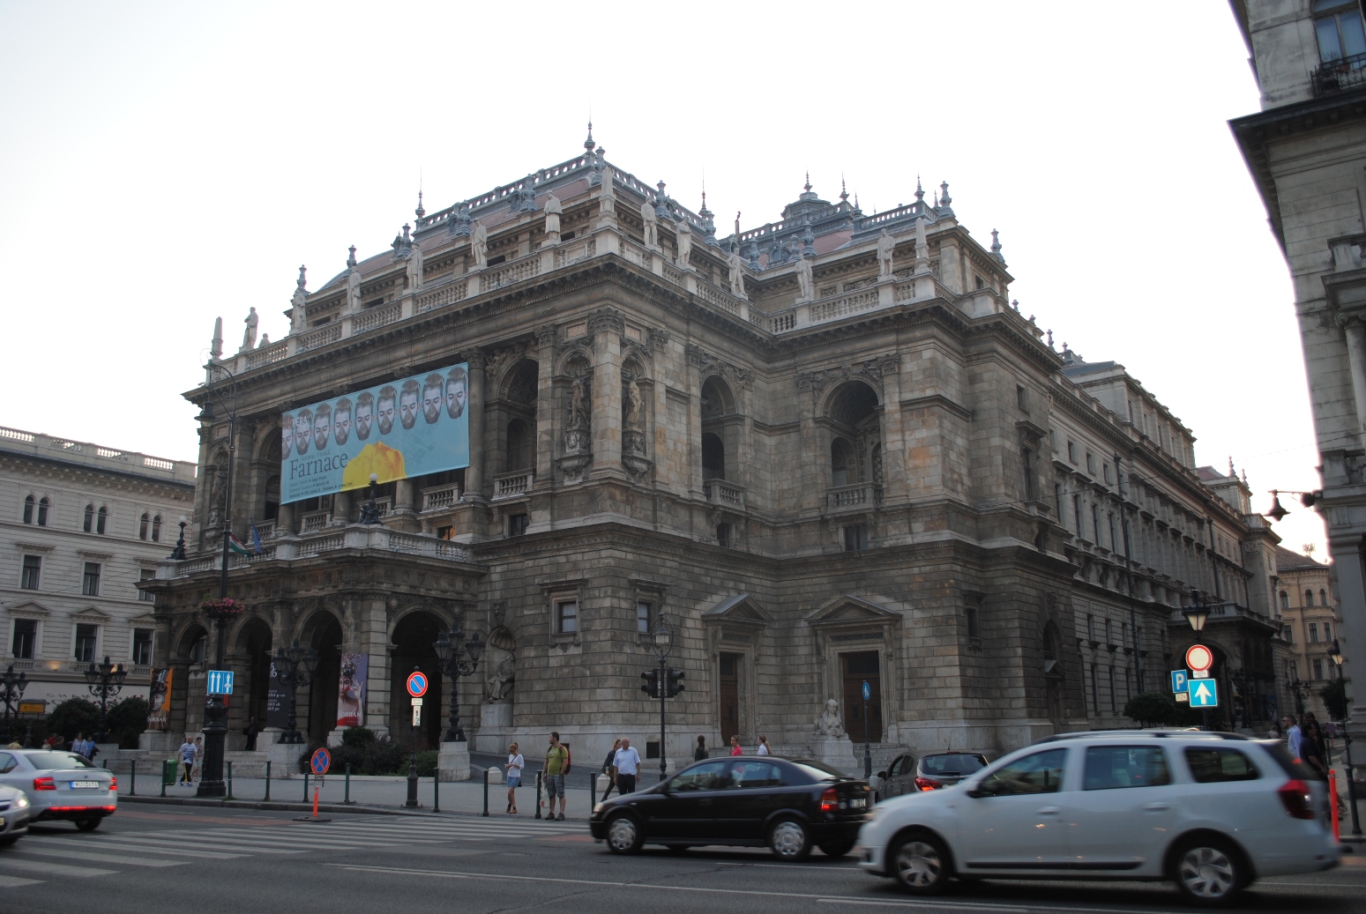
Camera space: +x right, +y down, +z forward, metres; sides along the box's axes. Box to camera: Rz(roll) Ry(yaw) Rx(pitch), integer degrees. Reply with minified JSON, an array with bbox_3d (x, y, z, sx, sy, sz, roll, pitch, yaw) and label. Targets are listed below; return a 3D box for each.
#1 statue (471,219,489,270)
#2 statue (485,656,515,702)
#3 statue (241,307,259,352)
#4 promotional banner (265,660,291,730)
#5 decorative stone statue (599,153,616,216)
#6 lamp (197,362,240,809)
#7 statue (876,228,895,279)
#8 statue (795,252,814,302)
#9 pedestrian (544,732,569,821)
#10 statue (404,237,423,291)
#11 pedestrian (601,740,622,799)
[{"bbox_3d":[-11.437,-11.972,64.111,0.880,2.780,0.720,-11,-17,34],"label":"statue"},{"bbox_3d":[-8.744,10.601,54.446,1.050,2.250,1.150,-10,-17,34],"label":"statue"},{"bbox_3d":[-28.282,-8.356,74.391,0.900,2.750,0.800,-10,-17,34],"label":"statue"},{"bbox_3d":[-19.449,11.311,54.573,1.750,3.300,0.060,-11,-17,34],"label":"promotional banner"},{"bbox_3d":[-3.674,-12.773,55.400,0.750,3.300,0.750,-10,-17,34],"label":"decorative stone statue"},{"bbox_3d":[-13.694,3.439,33.232,0.950,12.400,1.600,-10,-17,34],"label":"lamp"},{"bbox_3d":[11.886,-11.882,66.808,0.900,2.850,0.750,-11,-17,34],"label":"statue"},{"bbox_3d":[6.988,-10.286,65.564,0.850,2.950,0.680,-10,-17,34],"label":"statue"},{"bbox_3d":[-2.617,6.588,23.559,0.480,1.760,0.420,-9,-16,30],"label":"pedestrian"},{"bbox_3d":[-15.437,-11.061,65.287,0.900,2.800,0.750,-10,-17,34],"label":"statue"},{"bbox_3d":[-1.706,7.488,26.998,0.650,1.620,0.500,-5,-14,16],"label":"pedestrian"}]

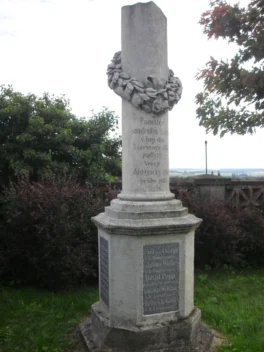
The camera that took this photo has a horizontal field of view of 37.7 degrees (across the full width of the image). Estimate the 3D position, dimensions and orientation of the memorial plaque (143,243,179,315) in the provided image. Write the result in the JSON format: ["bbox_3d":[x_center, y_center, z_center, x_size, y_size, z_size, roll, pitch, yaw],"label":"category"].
[{"bbox_3d":[0.266,0.934,3.542,0.347,0.635,0.030,0,0,-18],"label":"memorial plaque"}]

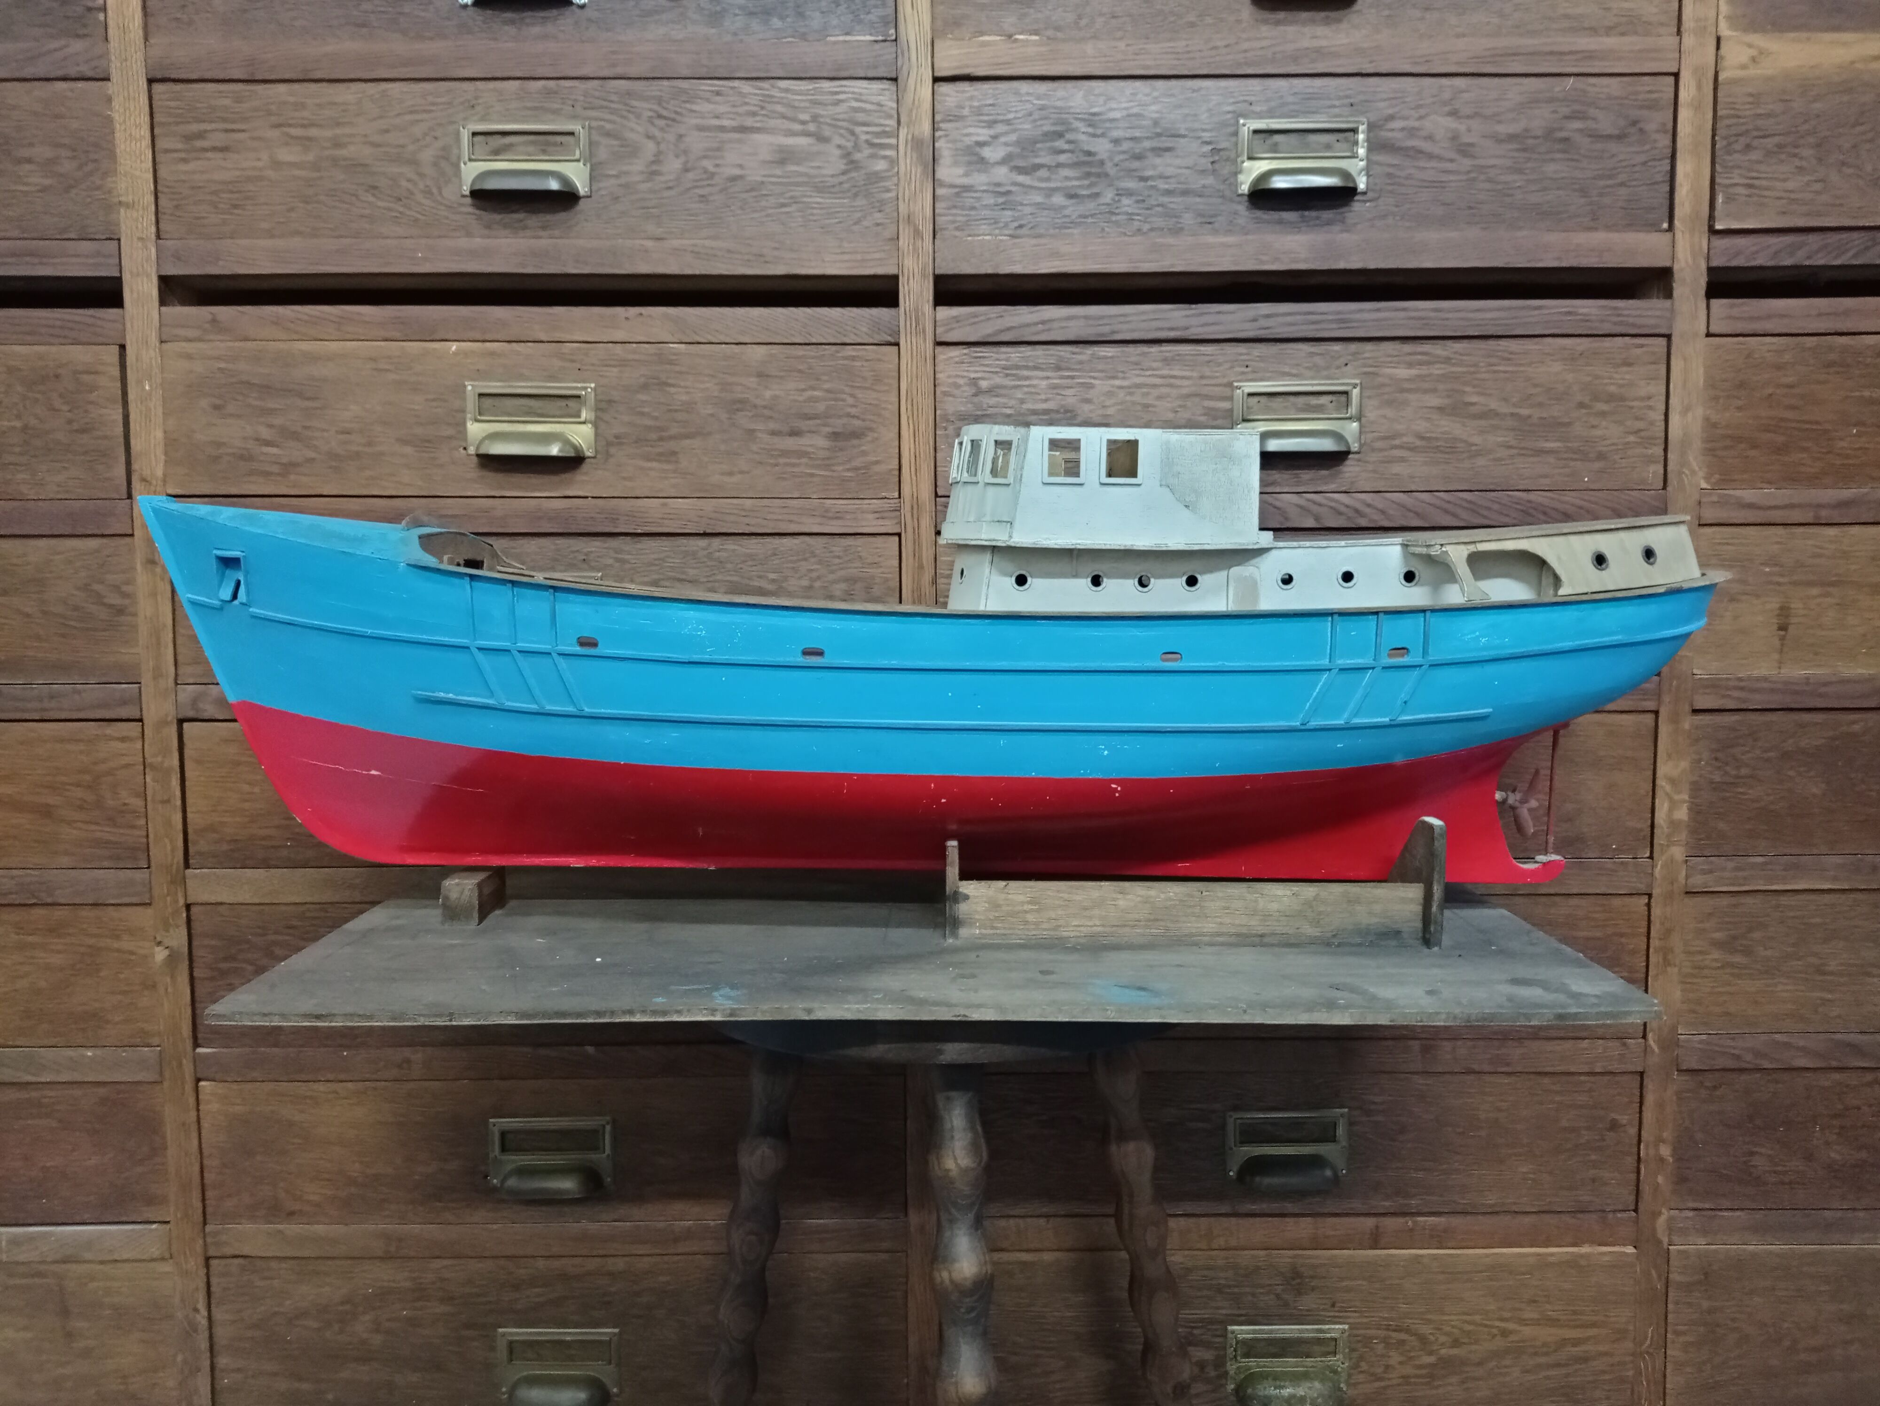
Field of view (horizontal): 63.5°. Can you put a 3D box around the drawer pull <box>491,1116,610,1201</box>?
[{"bbox_3d":[-0.292,0.340,1.132,0.092,0.053,0.021,0,5,0],"label":"drawer pull"}]

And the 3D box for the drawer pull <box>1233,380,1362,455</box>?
[{"bbox_3d":[0.258,-0.204,1.088,0.092,0.053,0.021,0,5,0],"label":"drawer pull"}]

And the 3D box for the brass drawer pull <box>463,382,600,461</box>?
[{"bbox_3d":[-0.295,-0.202,1.085,0.092,0.053,0.021,0,5,0],"label":"brass drawer pull"}]

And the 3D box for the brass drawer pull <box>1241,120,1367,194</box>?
[{"bbox_3d":[0.259,-0.387,1.072,0.092,0.053,0.021,0,5,0],"label":"brass drawer pull"}]

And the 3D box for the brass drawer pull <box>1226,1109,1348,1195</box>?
[{"bbox_3d":[0.262,0.334,1.135,0.092,0.053,0.021,0,5,0],"label":"brass drawer pull"}]

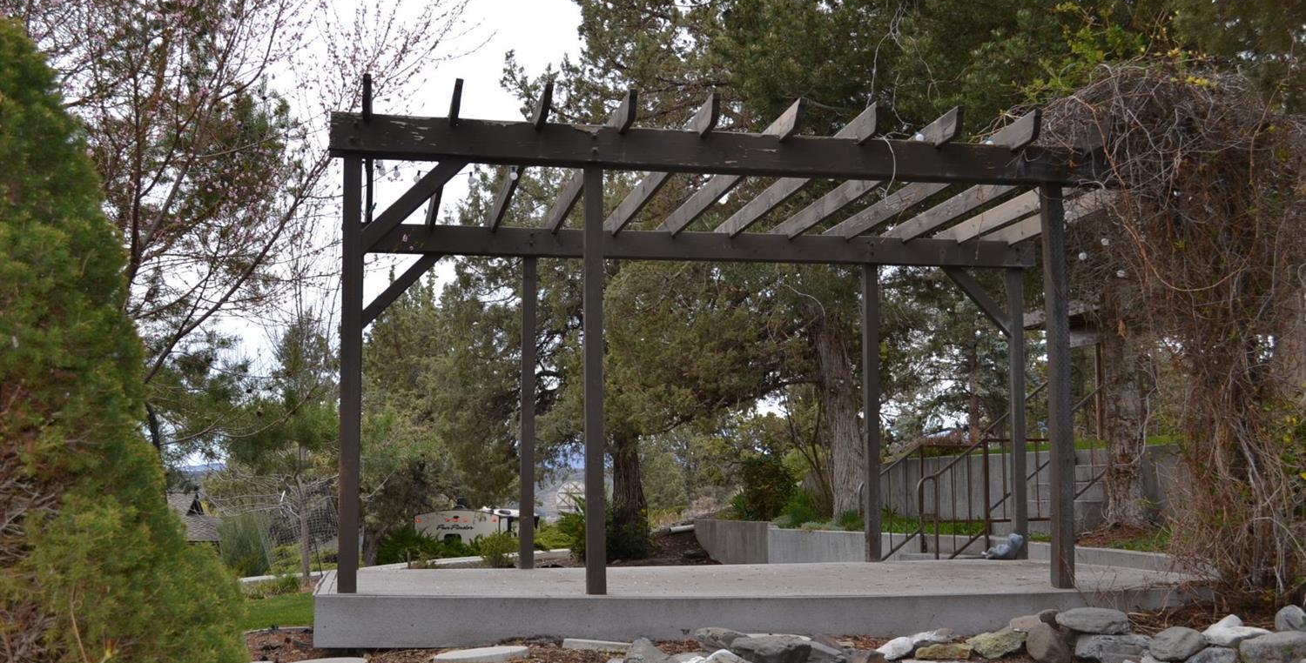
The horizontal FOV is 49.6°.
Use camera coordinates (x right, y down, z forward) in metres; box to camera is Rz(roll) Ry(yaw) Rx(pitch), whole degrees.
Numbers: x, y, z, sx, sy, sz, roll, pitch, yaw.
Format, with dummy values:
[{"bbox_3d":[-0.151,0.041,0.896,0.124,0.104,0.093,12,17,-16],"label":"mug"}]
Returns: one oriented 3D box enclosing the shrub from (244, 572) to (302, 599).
[{"bbox_3d":[-3.071,2.052,11.400,0.480,0.210,0.380,1,-7,-15],"label":"shrub"}]

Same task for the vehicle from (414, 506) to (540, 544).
[{"bbox_3d":[-5.182,6.828,42.990,2.450,2.950,6.800,-1,-7,5],"label":"vehicle"}]

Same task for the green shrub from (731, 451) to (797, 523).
[{"bbox_3d":[1.327,1.855,16.800,0.740,0.830,0.700,-1,-7,4],"label":"green shrub"}]

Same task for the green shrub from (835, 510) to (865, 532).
[{"bbox_3d":[1.954,1.879,14.000,0.310,0.230,0.290,-1,-7,8],"label":"green shrub"}]

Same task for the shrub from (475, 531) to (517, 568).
[{"bbox_3d":[-1.422,1.972,12.800,0.380,0.360,0.360,0,-7,-6],"label":"shrub"}]

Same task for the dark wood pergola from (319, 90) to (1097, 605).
[{"bbox_3d":[0.616,0.258,8.823,5.096,2.523,3.384,1,-7,-11],"label":"dark wood pergola"}]

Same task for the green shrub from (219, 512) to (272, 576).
[{"bbox_3d":[-4.206,2.202,14.600,0.550,0.680,0.500,1,-7,-16],"label":"green shrub"}]

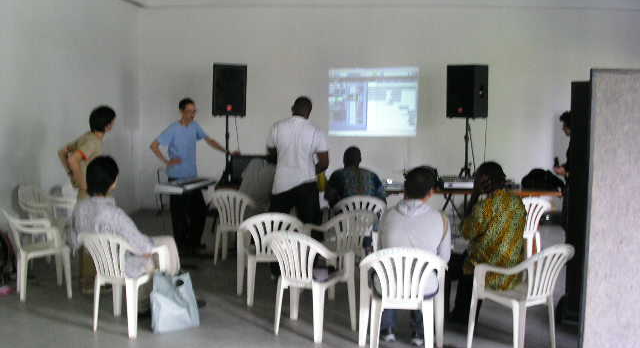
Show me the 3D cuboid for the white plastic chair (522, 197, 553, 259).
[{"bbox_3d":[1.967,0.589,7.214,0.570,0.765,0.530,-1,5,-12],"label":"white plastic chair"}]

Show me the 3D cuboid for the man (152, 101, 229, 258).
[{"bbox_3d":[-1.410,0.057,7.691,0.870,1.750,0.480,-2,6,-25],"label":"man"}]

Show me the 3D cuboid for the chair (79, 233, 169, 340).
[{"bbox_3d":[-1.457,0.774,5.190,0.570,0.800,0.540,2,6,24],"label":"chair"}]

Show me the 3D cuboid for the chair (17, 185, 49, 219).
[{"bbox_3d":[-2.921,0.564,7.328,0.550,0.780,0.570,-2,5,-20],"label":"chair"}]

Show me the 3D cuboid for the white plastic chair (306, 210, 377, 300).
[{"bbox_3d":[0.188,0.677,6.227,0.570,0.800,0.540,-4,7,-34],"label":"white plastic chair"}]

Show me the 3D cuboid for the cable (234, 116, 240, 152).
[{"bbox_3d":[-1.093,-0.525,9.340,0.070,0.480,0.040,0,5,0],"label":"cable"}]

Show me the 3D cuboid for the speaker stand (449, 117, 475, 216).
[{"bbox_3d":[1.924,0.016,9.237,0.920,1.550,0.850,0,5,0],"label":"speaker stand"}]

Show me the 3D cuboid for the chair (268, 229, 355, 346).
[{"bbox_3d":[-0.084,0.775,5.074,0.570,0.765,0.530,3,6,31],"label":"chair"}]

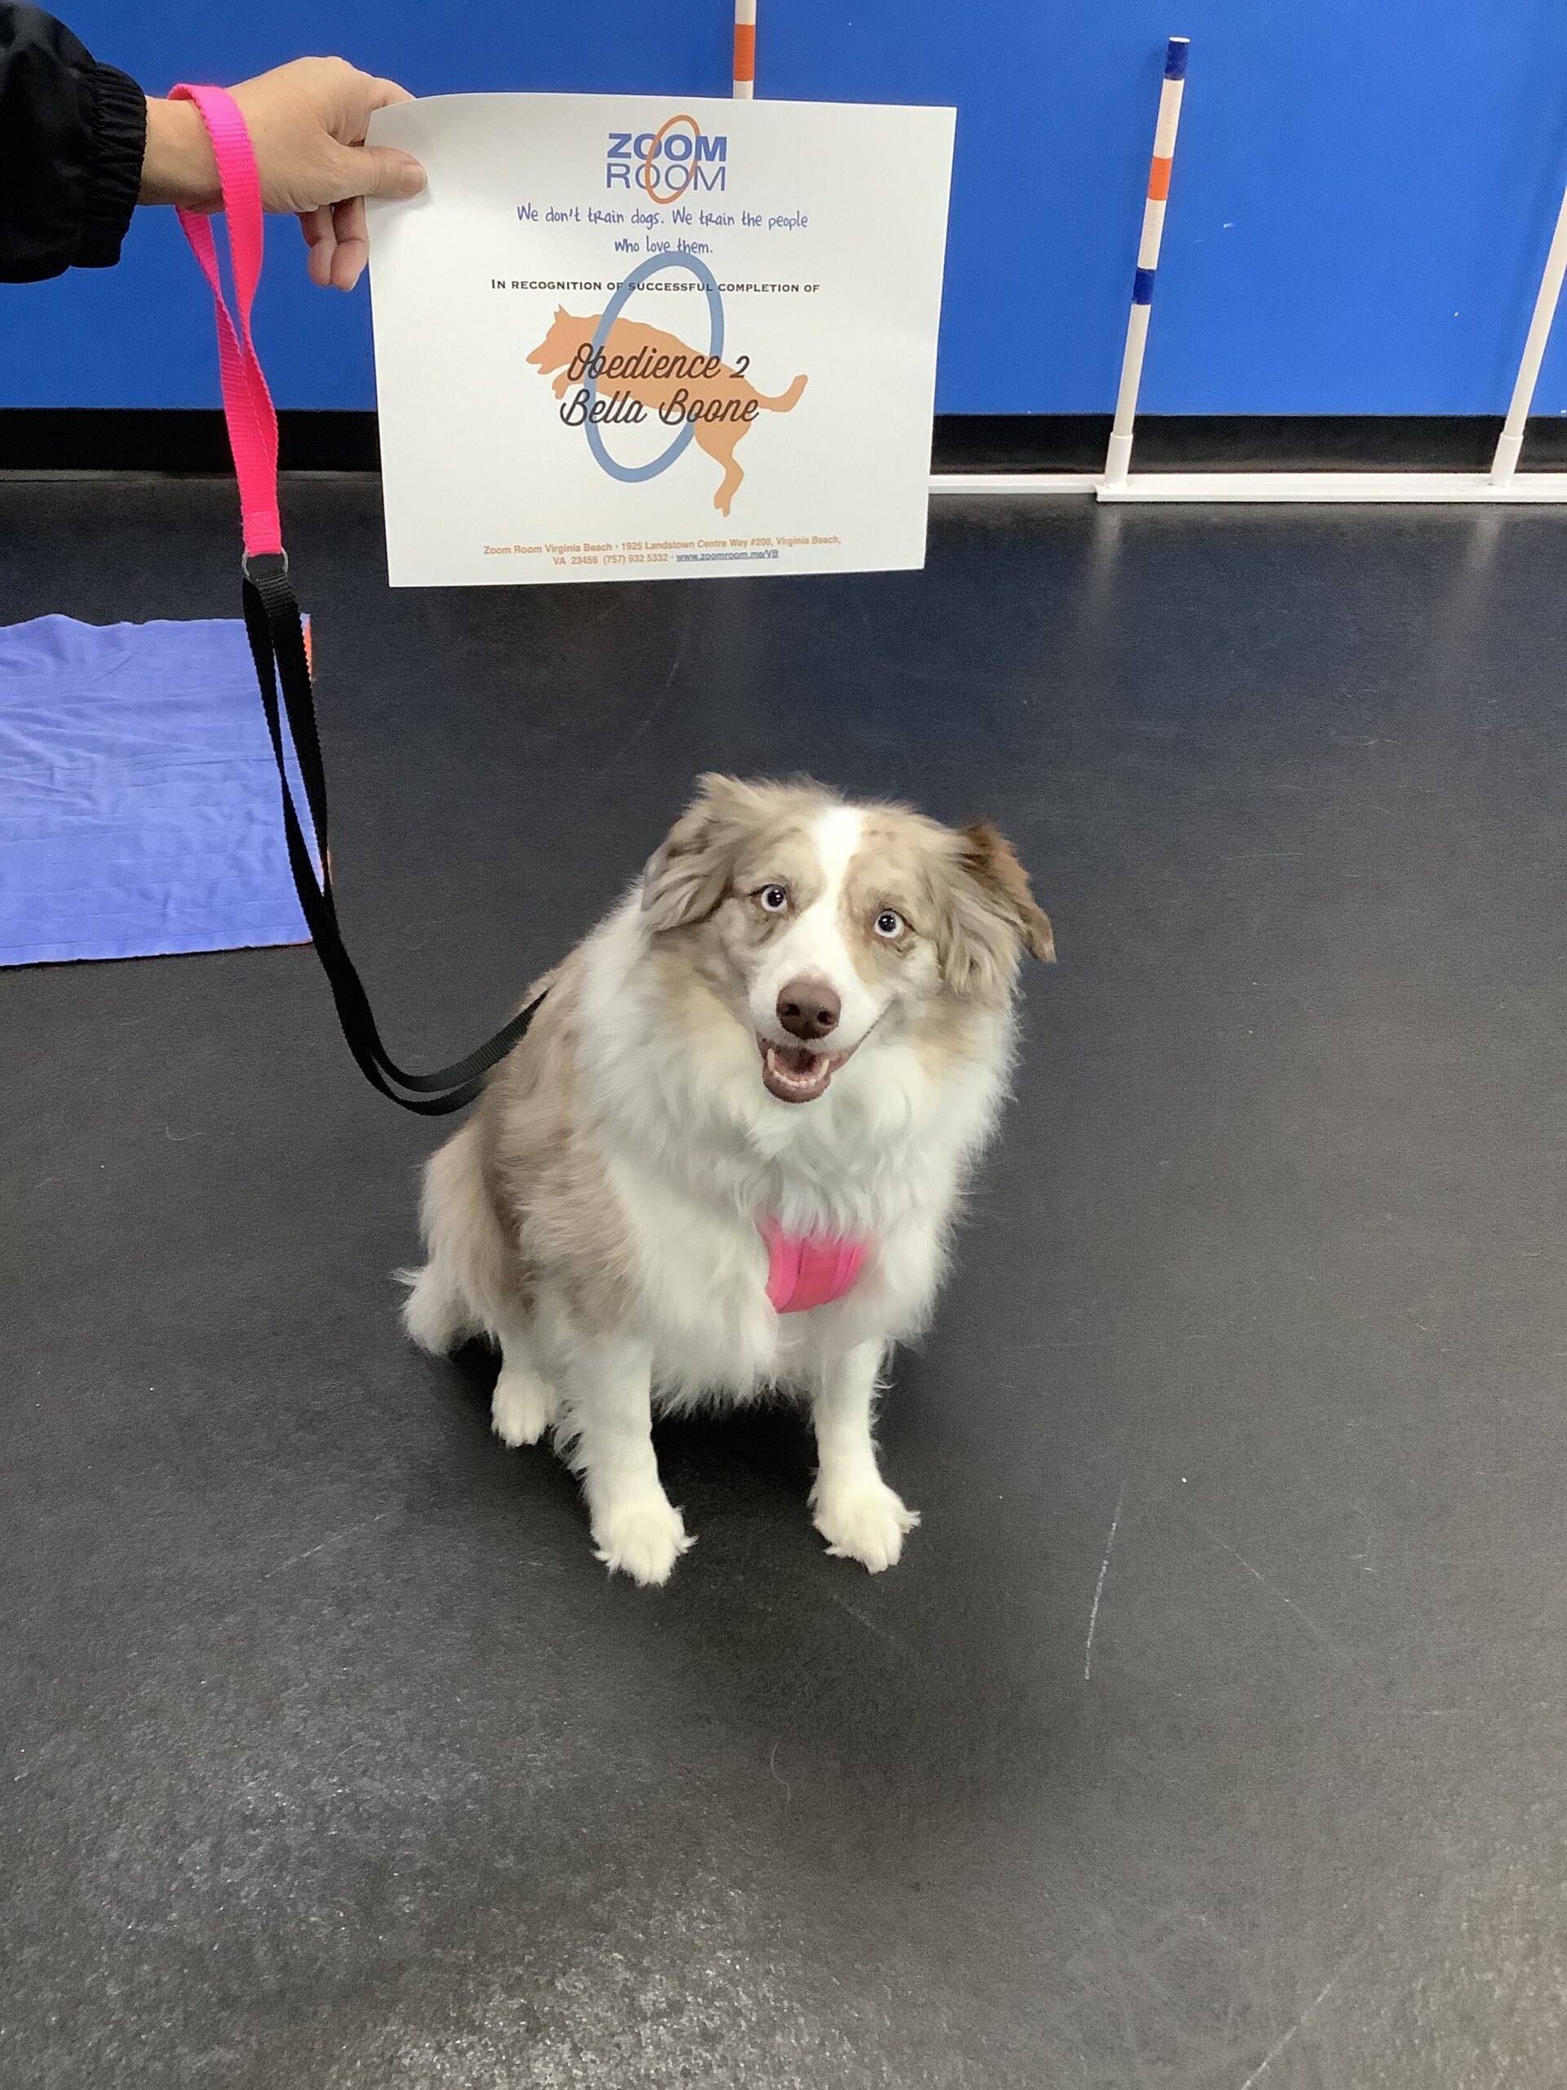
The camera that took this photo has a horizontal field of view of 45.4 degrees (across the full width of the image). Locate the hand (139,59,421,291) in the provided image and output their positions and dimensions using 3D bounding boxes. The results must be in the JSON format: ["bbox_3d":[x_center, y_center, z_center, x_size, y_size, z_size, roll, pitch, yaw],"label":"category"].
[{"bbox_3d":[-0.237,-0.411,0.885,0.128,0.100,0.085,-5,35,-12],"label":"hand"}]

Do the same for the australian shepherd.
[{"bbox_3d":[-0.071,0.008,1.118,0.290,0.505,0.440,-11,37,-20],"label":"australian shepherd"}]

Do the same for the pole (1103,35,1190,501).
[{"bbox_3d":[0.521,-1.104,2.695,0.034,0.607,0.034,3,34,0],"label":"pole"}]

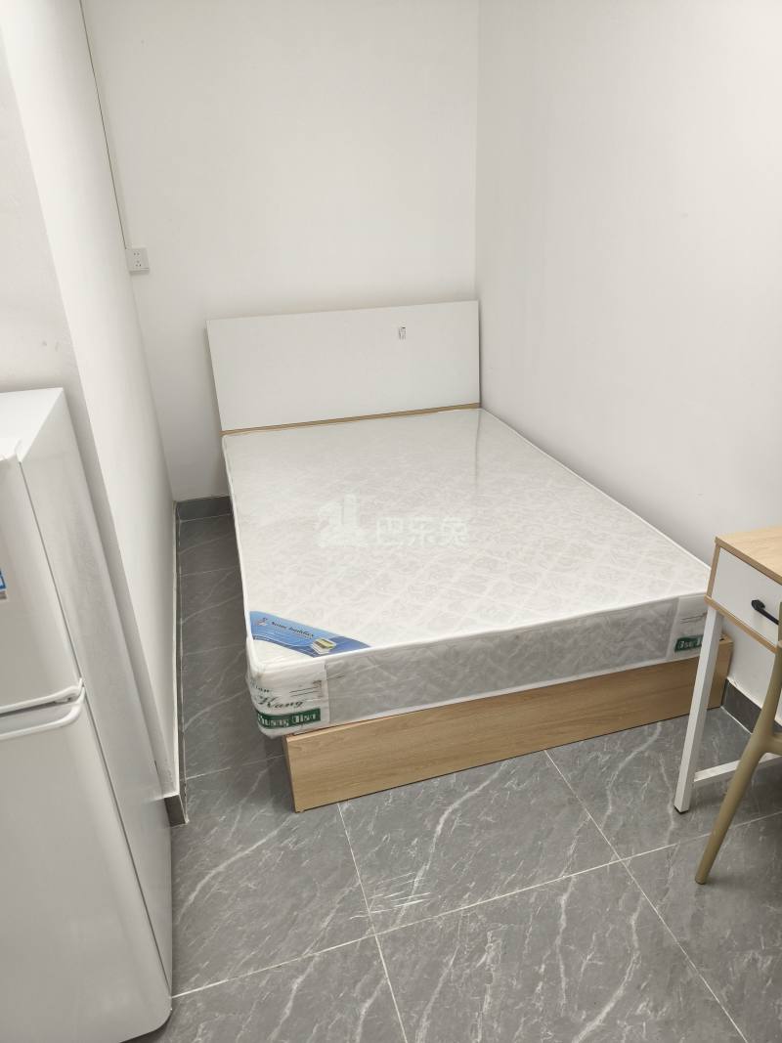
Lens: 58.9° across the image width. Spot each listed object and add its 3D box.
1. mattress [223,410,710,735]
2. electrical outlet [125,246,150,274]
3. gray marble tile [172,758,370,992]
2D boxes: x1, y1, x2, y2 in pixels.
[{"bbox_3d":[0.085,-0.017,2.626,1.320,0.210,1.900,-8,26,-12],"label":"mattress"},{"bbox_3d":[-1.089,-1.129,2.982,0.086,0.088,0.030,-9,26,-14],"label":"electrical outlet"},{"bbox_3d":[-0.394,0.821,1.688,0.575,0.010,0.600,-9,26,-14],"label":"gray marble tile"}]

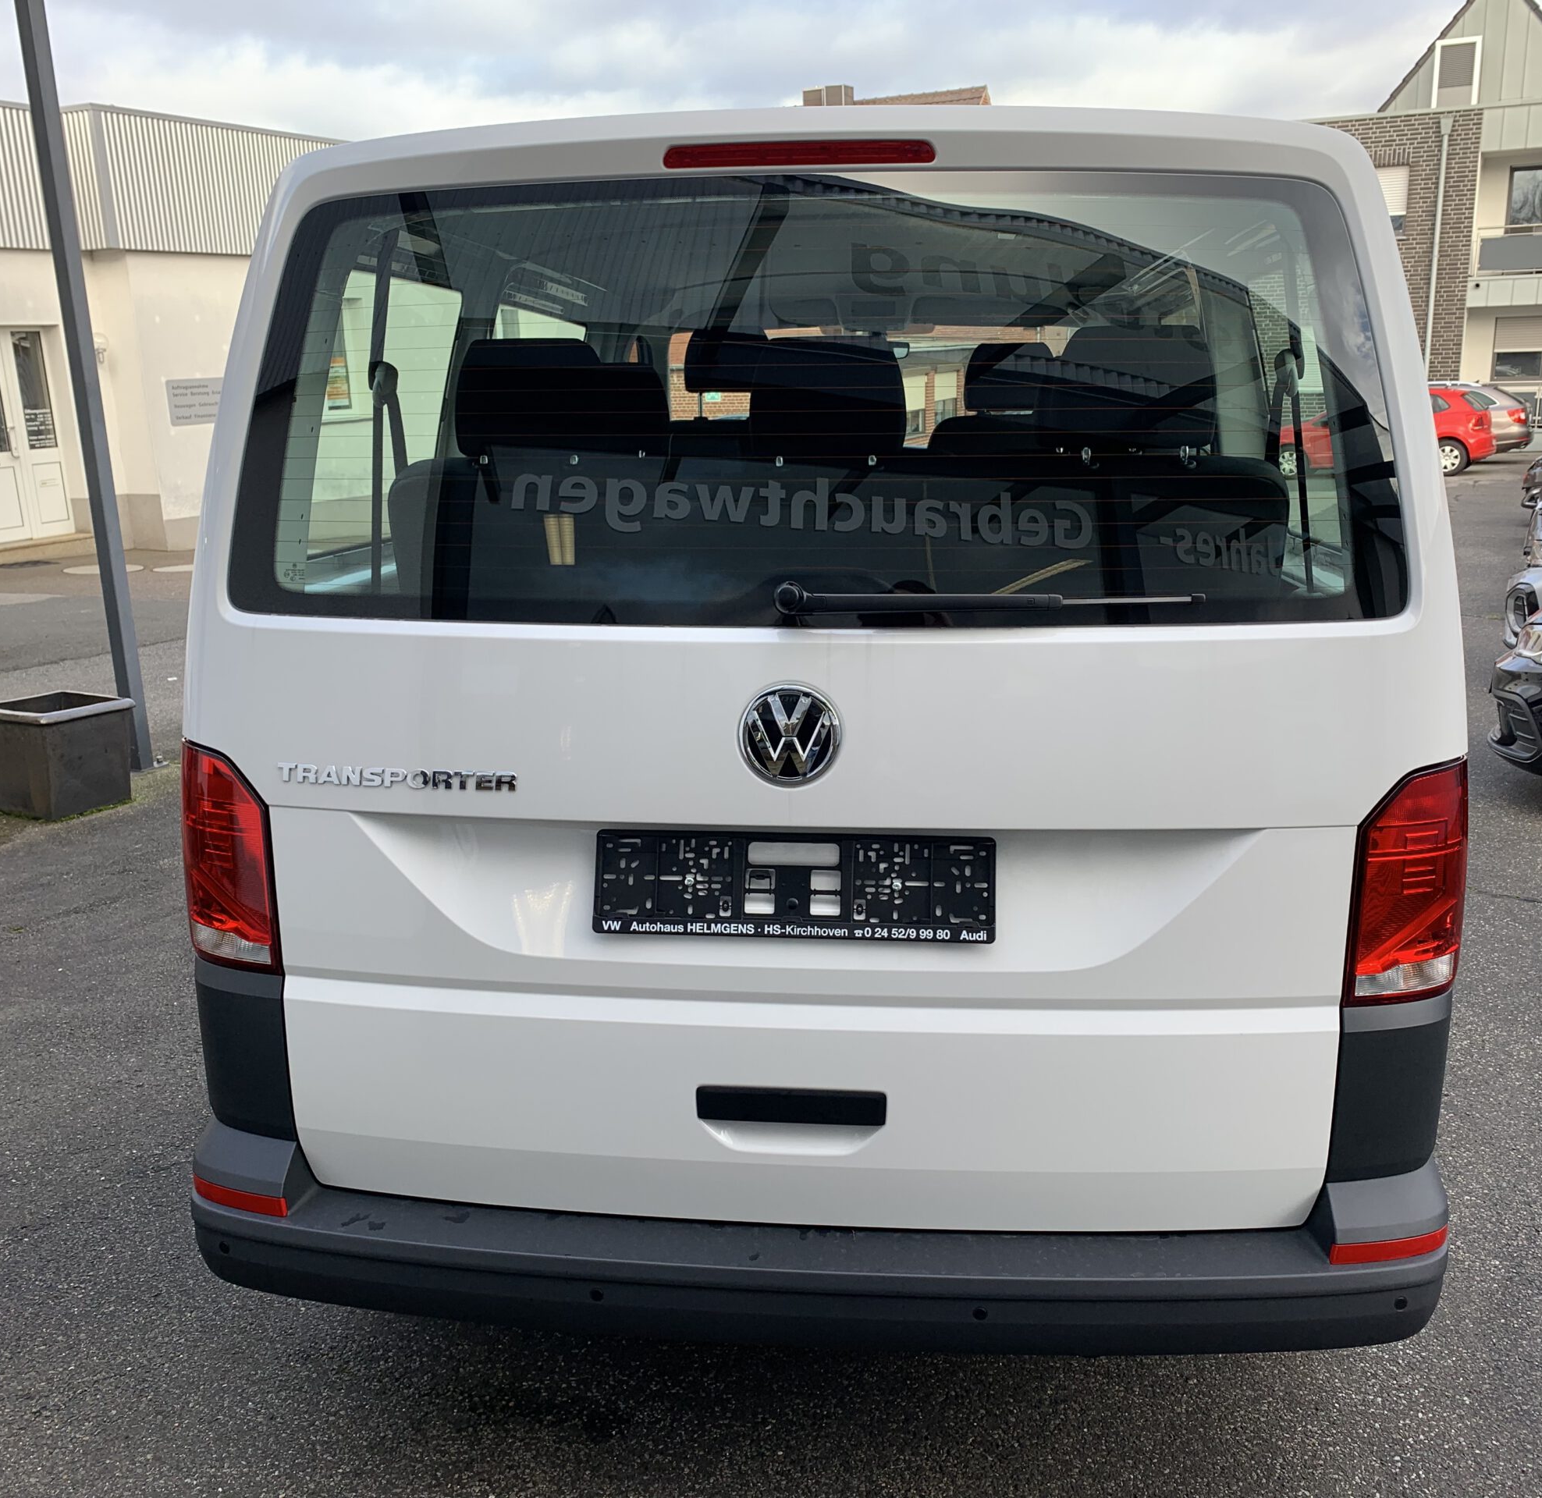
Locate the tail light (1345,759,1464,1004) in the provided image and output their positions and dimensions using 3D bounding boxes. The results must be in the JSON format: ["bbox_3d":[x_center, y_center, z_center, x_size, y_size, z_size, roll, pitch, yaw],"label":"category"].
[{"bbox_3d":[0.858,0.173,2.008,0.205,0.310,0.200,-1,15,-2],"label":"tail light"}]

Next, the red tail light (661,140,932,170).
[{"bbox_3d":[0.036,-0.757,1.915,0.345,0.029,0.030,1,15,6],"label":"red tail light"}]

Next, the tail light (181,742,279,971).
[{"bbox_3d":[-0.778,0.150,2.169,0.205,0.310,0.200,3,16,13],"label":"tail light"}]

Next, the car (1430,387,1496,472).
[{"bbox_3d":[10.407,-5.531,25.834,3.970,1.460,1.690,7,17,29],"label":"car"}]

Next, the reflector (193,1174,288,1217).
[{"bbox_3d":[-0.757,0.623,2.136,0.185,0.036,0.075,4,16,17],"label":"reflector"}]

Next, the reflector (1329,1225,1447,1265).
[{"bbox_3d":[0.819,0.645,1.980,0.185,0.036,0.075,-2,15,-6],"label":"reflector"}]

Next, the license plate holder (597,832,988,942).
[{"bbox_3d":[0.029,0.183,1.980,0.530,0.136,0.018,1,7,6],"label":"license plate holder"}]

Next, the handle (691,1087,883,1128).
[{"bbox_3d":[0.027,0.478,2.001,0.252,0.048,0.032,1,15,6],"label":"handle"}]

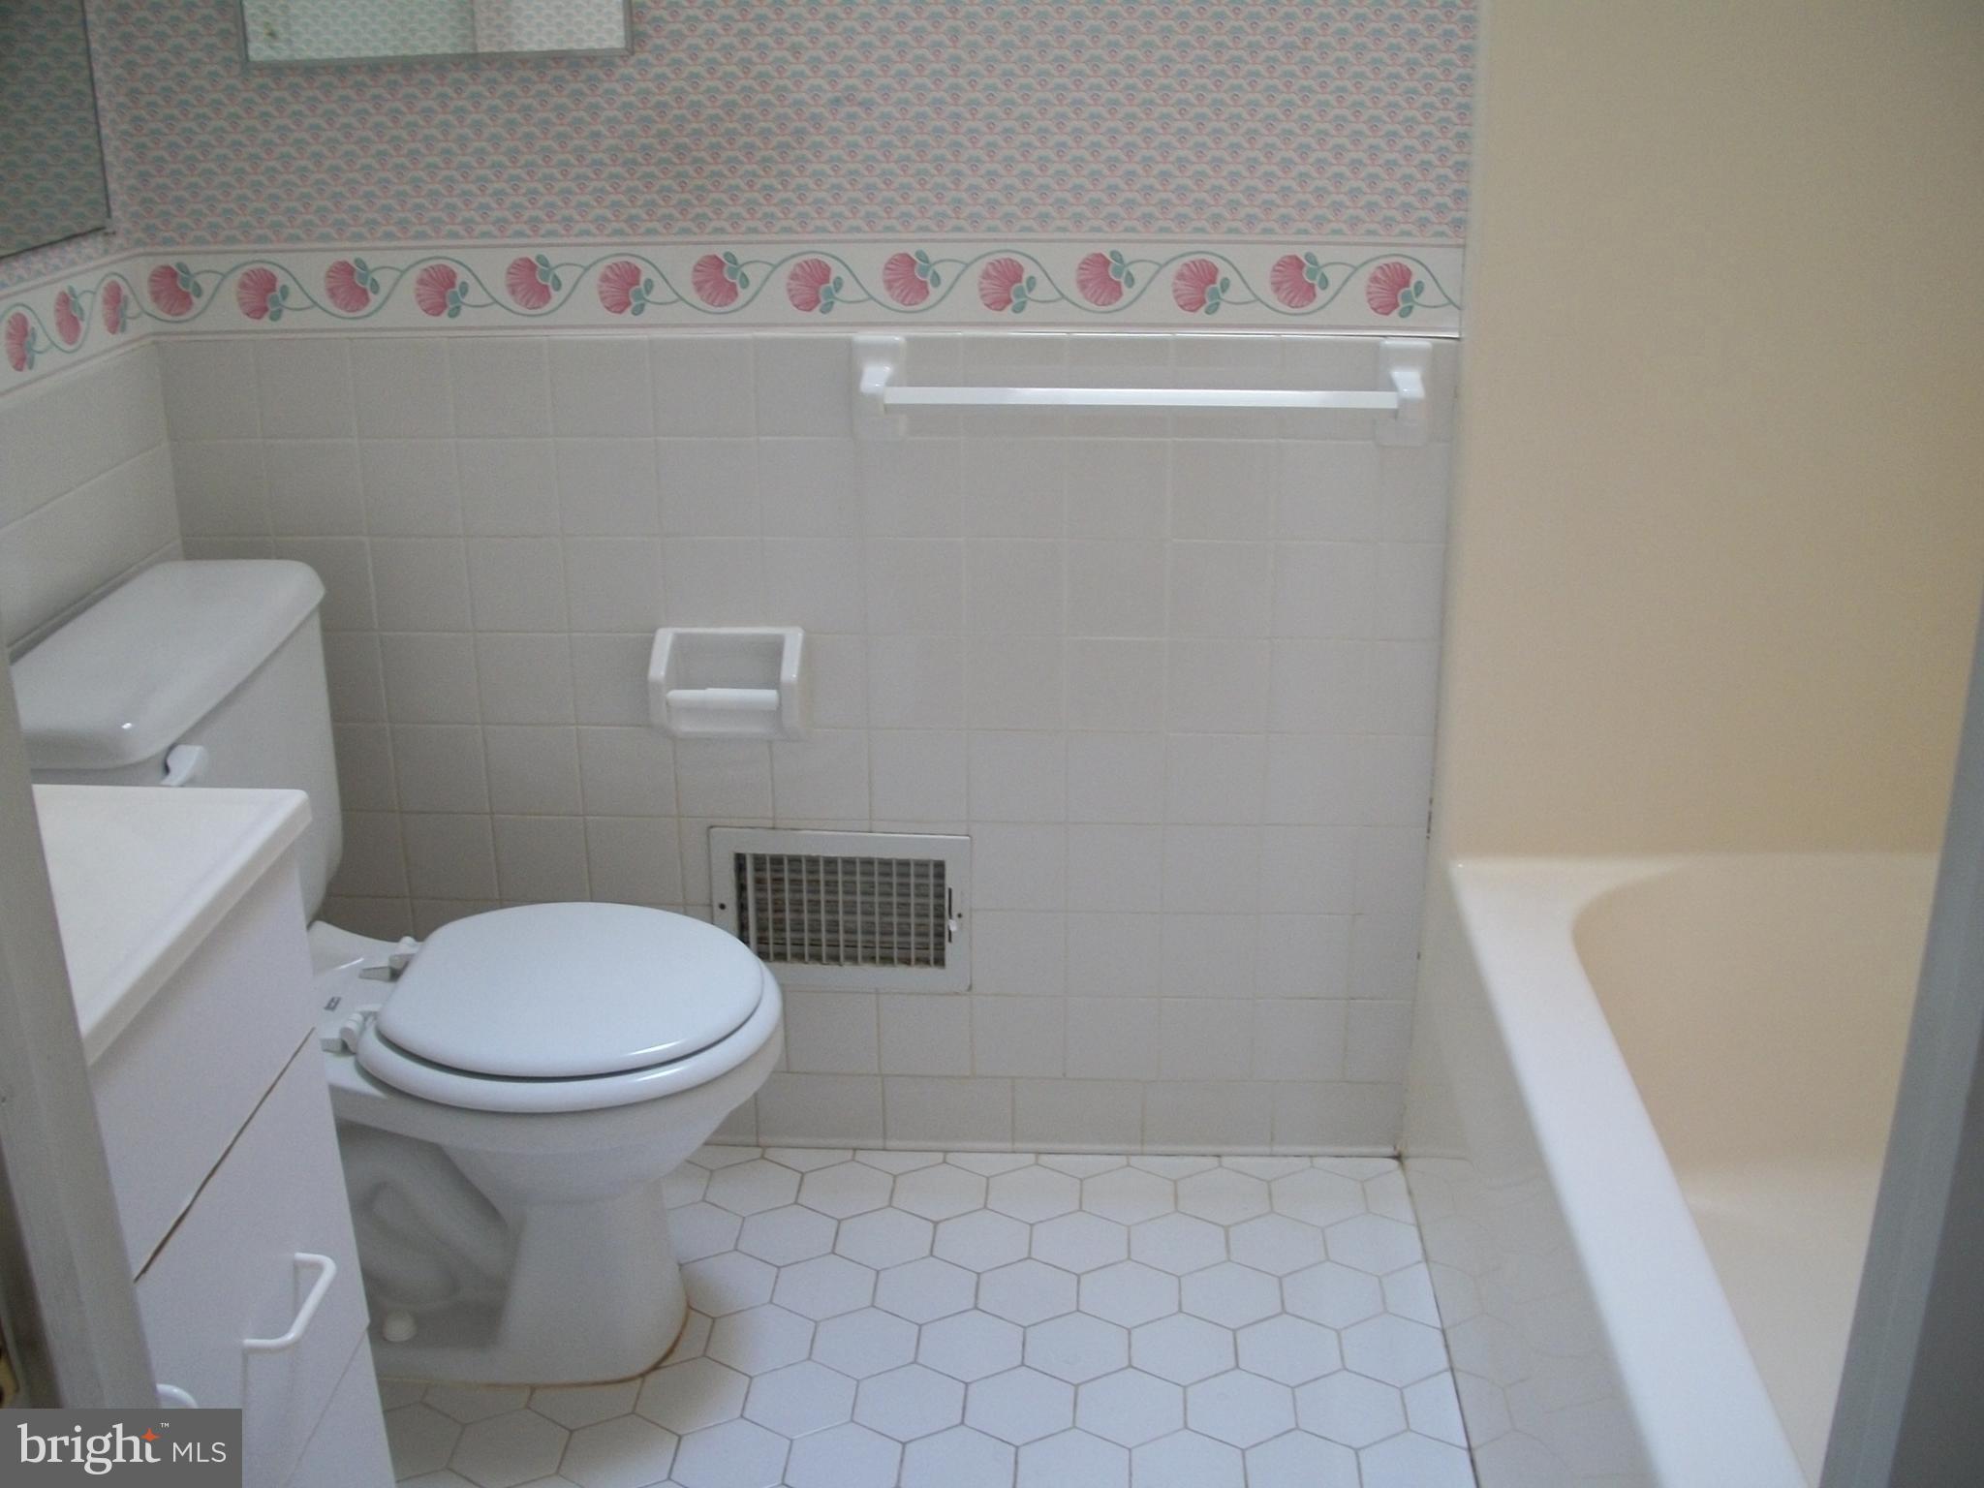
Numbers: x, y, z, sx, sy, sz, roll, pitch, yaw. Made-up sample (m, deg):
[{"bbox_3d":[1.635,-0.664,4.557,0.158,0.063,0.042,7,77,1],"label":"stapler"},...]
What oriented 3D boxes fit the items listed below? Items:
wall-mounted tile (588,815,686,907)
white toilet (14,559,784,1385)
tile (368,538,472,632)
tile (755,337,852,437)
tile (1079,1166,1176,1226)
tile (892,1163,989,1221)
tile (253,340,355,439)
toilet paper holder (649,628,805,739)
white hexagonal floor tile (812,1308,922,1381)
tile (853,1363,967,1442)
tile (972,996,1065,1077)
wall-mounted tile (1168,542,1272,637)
[{"bbox_3d":[-0.407,0.134,2.318,0.108,0.107,0.009,1,20,4],"label":"wall-mounted tile"},{"bbox_3d":[-0.544,0.248,2.004,0.690,0.750,0.490,1,20,4],"label":"white toilet"},{"bbox_3d":[-0.625,-0.174,2.204,0.107,0.107,0.009,1,20,3],"label":"tile"},{"bbox_3d":[-0.194,-0.376,2.103,0.108,0.108,0.009,1,20,3],"label":"tile"},{"bbox_3d":[0.155,0.523,2.307,0.105,0.009,0.121,1,20,4],"label":"tile"},{"bbox_3d":[-0.059,0.521,2.314,0.106,0.009,0.122,1,20,3],"label":"tile"},{"bbox_3d":[-0.731,-0.379,2.138,0.108,0.108,0.009,1,20,3],"label":"tile"},{"bbox_3d":[-0.289,-0.054,2.201,0.163,0.130,0.072,1,20,4],"label":"toilet paper holder"},{"bbox_3d":[-0.132,0.631,2.106,0.109,0.009,0.126,1,20,3],"label":"white hexagonal floor tile"},{"bbox_3d":[-0.079,0.650,1.969,0.105,0.009,0.121,1,20,4],"label":"tile"},{"bbox_3d":[0.033,0.343,2.365,0.108,0.107,0.009,1,20,4],"label":"tile"},{"bbox_3d":[0.244,-0.166,2.149,0.108,0.108,0.010,1,20,4],"label":"wall-mounted tile"}]

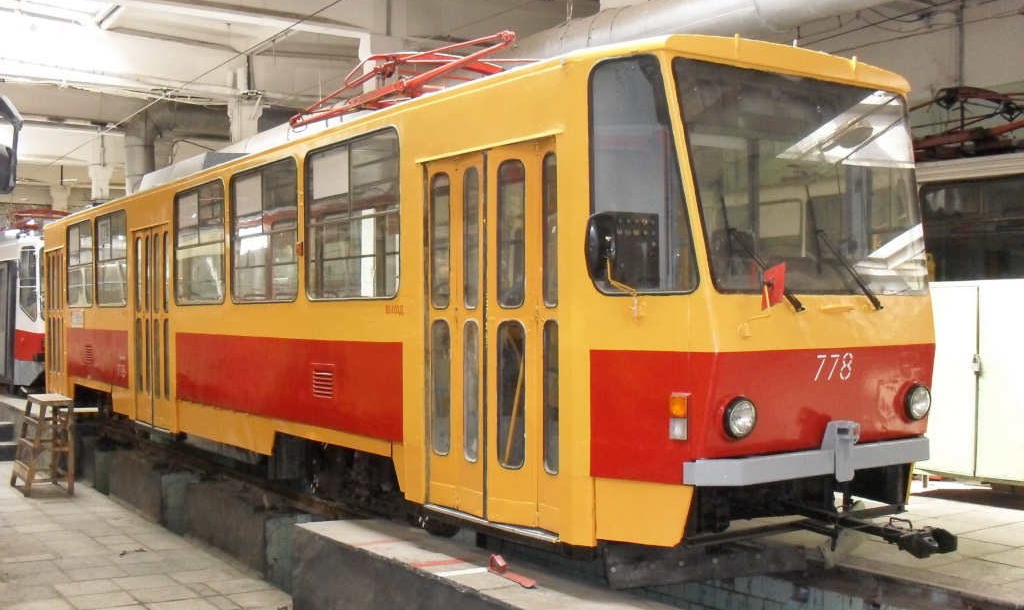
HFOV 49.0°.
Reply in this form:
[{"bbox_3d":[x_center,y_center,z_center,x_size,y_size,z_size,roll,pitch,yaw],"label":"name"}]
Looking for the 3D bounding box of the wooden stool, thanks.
[{"bbox_3d":[-6.044,1.787,14.431,0.561,1.173,1.142,0,0,-33],"label":"wooden stool"}]

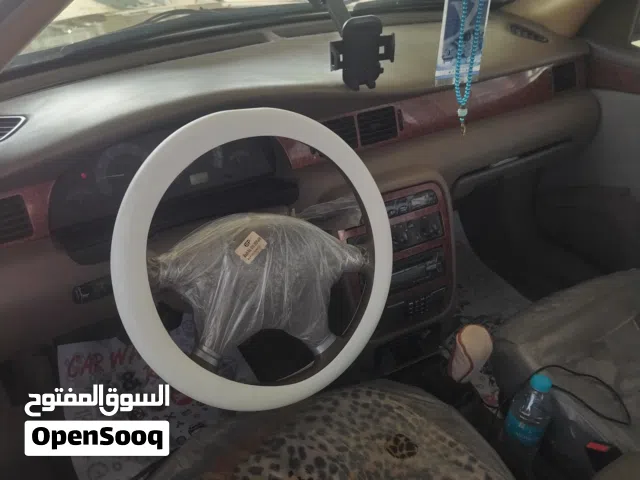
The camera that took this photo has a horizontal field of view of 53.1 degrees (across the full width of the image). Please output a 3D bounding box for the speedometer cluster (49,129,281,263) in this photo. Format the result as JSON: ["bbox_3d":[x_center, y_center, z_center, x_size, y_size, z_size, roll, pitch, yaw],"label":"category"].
[{"bbox_3d":[-0.254,-0.083,1.119,0.395,0.145,0.090,-17,20,-24],"label":"speedometer cluster"}]

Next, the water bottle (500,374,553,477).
[{"bbox_3d":[0.313,0.282,0.970,0.064,0.203,0.064,-14,34,-25],"label":"water bottle"}]

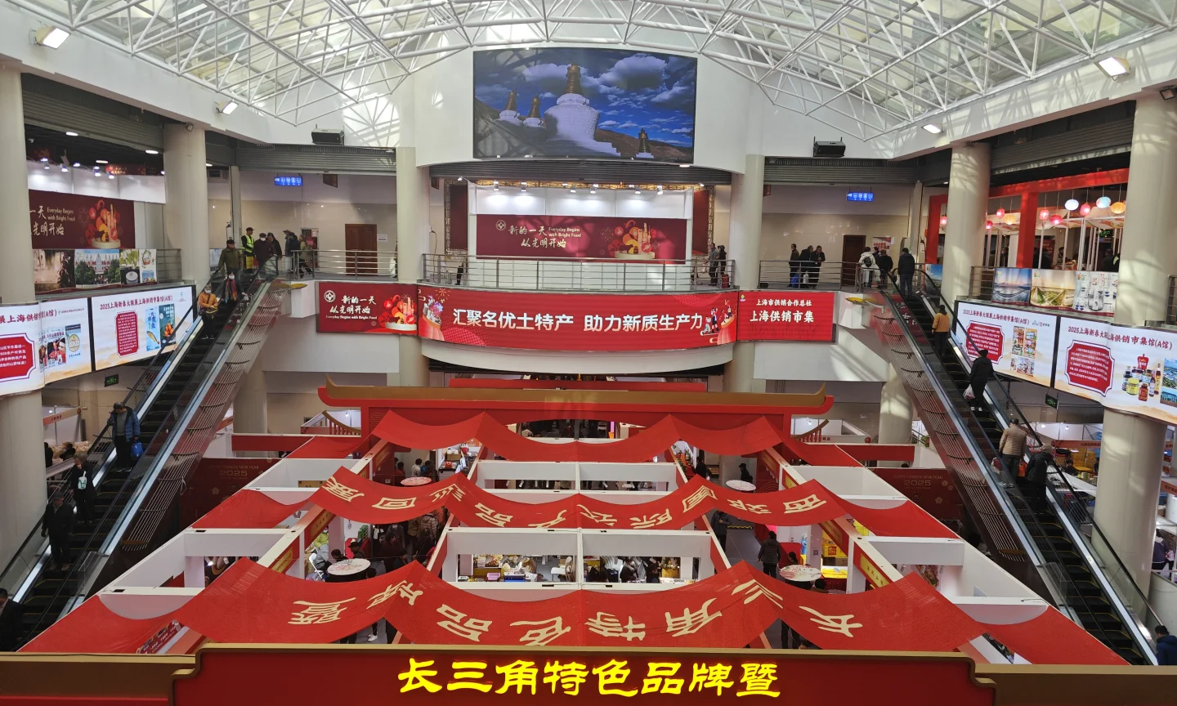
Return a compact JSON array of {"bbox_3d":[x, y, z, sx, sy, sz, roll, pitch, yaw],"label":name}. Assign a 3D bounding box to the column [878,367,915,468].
[{"bbox_3d":[11.904,2.010,30.100,1.130,6.900,1.130,1,7,-1],"label":"column"}]

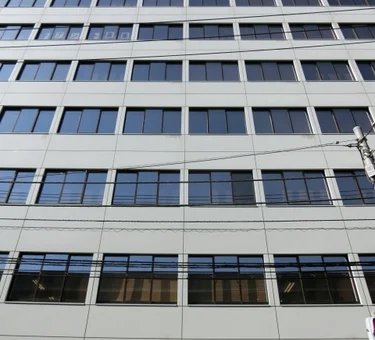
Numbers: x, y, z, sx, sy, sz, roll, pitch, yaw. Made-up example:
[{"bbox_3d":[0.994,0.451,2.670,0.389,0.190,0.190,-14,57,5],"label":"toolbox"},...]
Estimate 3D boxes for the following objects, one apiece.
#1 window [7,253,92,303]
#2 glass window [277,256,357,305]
[{"bbox_3d":[-4.451,3.581,11.834,2.546,1.668,0.200,0,-38,0],"label":"window"},{"bbox_3d":[4.189,3.585,11.777,2.546,1.668,0.200,0,-38,0],"label":"glass window"}]

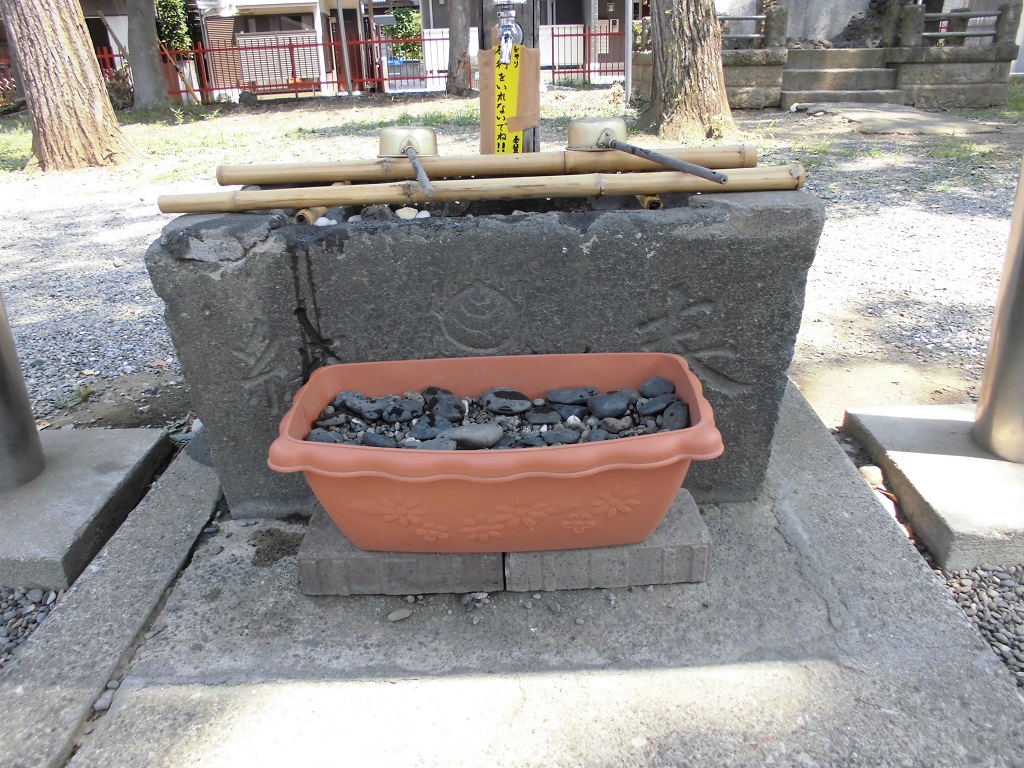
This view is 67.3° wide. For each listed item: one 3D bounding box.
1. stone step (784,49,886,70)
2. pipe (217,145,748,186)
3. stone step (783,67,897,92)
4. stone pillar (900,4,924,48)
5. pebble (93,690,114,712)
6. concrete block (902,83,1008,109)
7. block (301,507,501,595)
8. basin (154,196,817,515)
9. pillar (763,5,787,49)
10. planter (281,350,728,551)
[{"bbox_3d":[3.761,-3.800,9.002,1.096,0.217,0.400,3,24,11],"label":"stone step"},{"bbox_3d":[-0.046,-0.442,1.558,1.090,0.042,0.042,-2,24,-1],"label":"pipe"},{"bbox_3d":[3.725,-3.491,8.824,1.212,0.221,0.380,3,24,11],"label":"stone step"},{"bbox_3d":[4.511,-4.050,8.719,0.224,0.429,0.230,3,24,11],"label":"stone pillar"},{"bbox_3d":[-0.567,0.442,1.067,0.019,0.014,0.031,-1,25,1],"label":"pebble"},{"bbox_3d":[5.091,-3.361,8.938,1.093,0.263,0.350,3,24,11],"label":"concrete block"},{"bbox_3d":[-0.176,0.276,1.315,0.326,0.075,0.157,-1,24,0],"label":"block"},{"bbox_3d":[-0.032,-0.090,1.510,1.091,0.573,0.357,-2,25,-1],"label":"basin"},{"bbox_3d":[3.012,-4.129,8.898,0.256,0.451,0.250,-1,25,1],"label":"pillar"},{"bbox_3d":[-0.017,0.118,1.209,0.593,0.221,0.310,-2,24,0],"label":"planter"}]

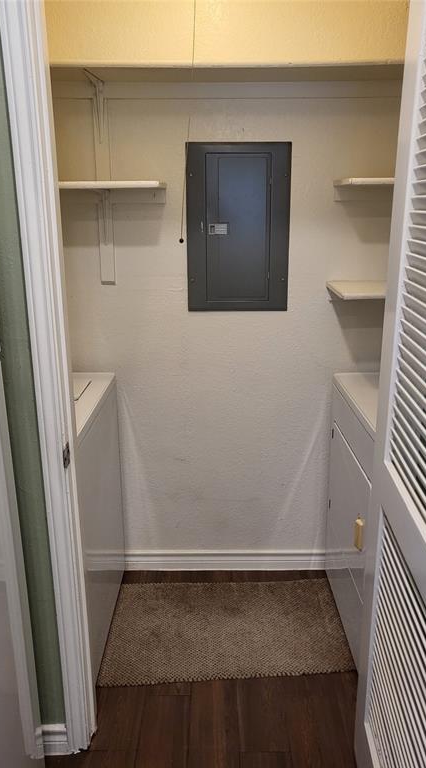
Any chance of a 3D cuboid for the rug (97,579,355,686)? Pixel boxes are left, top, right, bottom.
[{"bbox_3d":[0.053,0.924,2.206,0.910,0.016,0.520,-1,17,-3],"label":"rug"}]

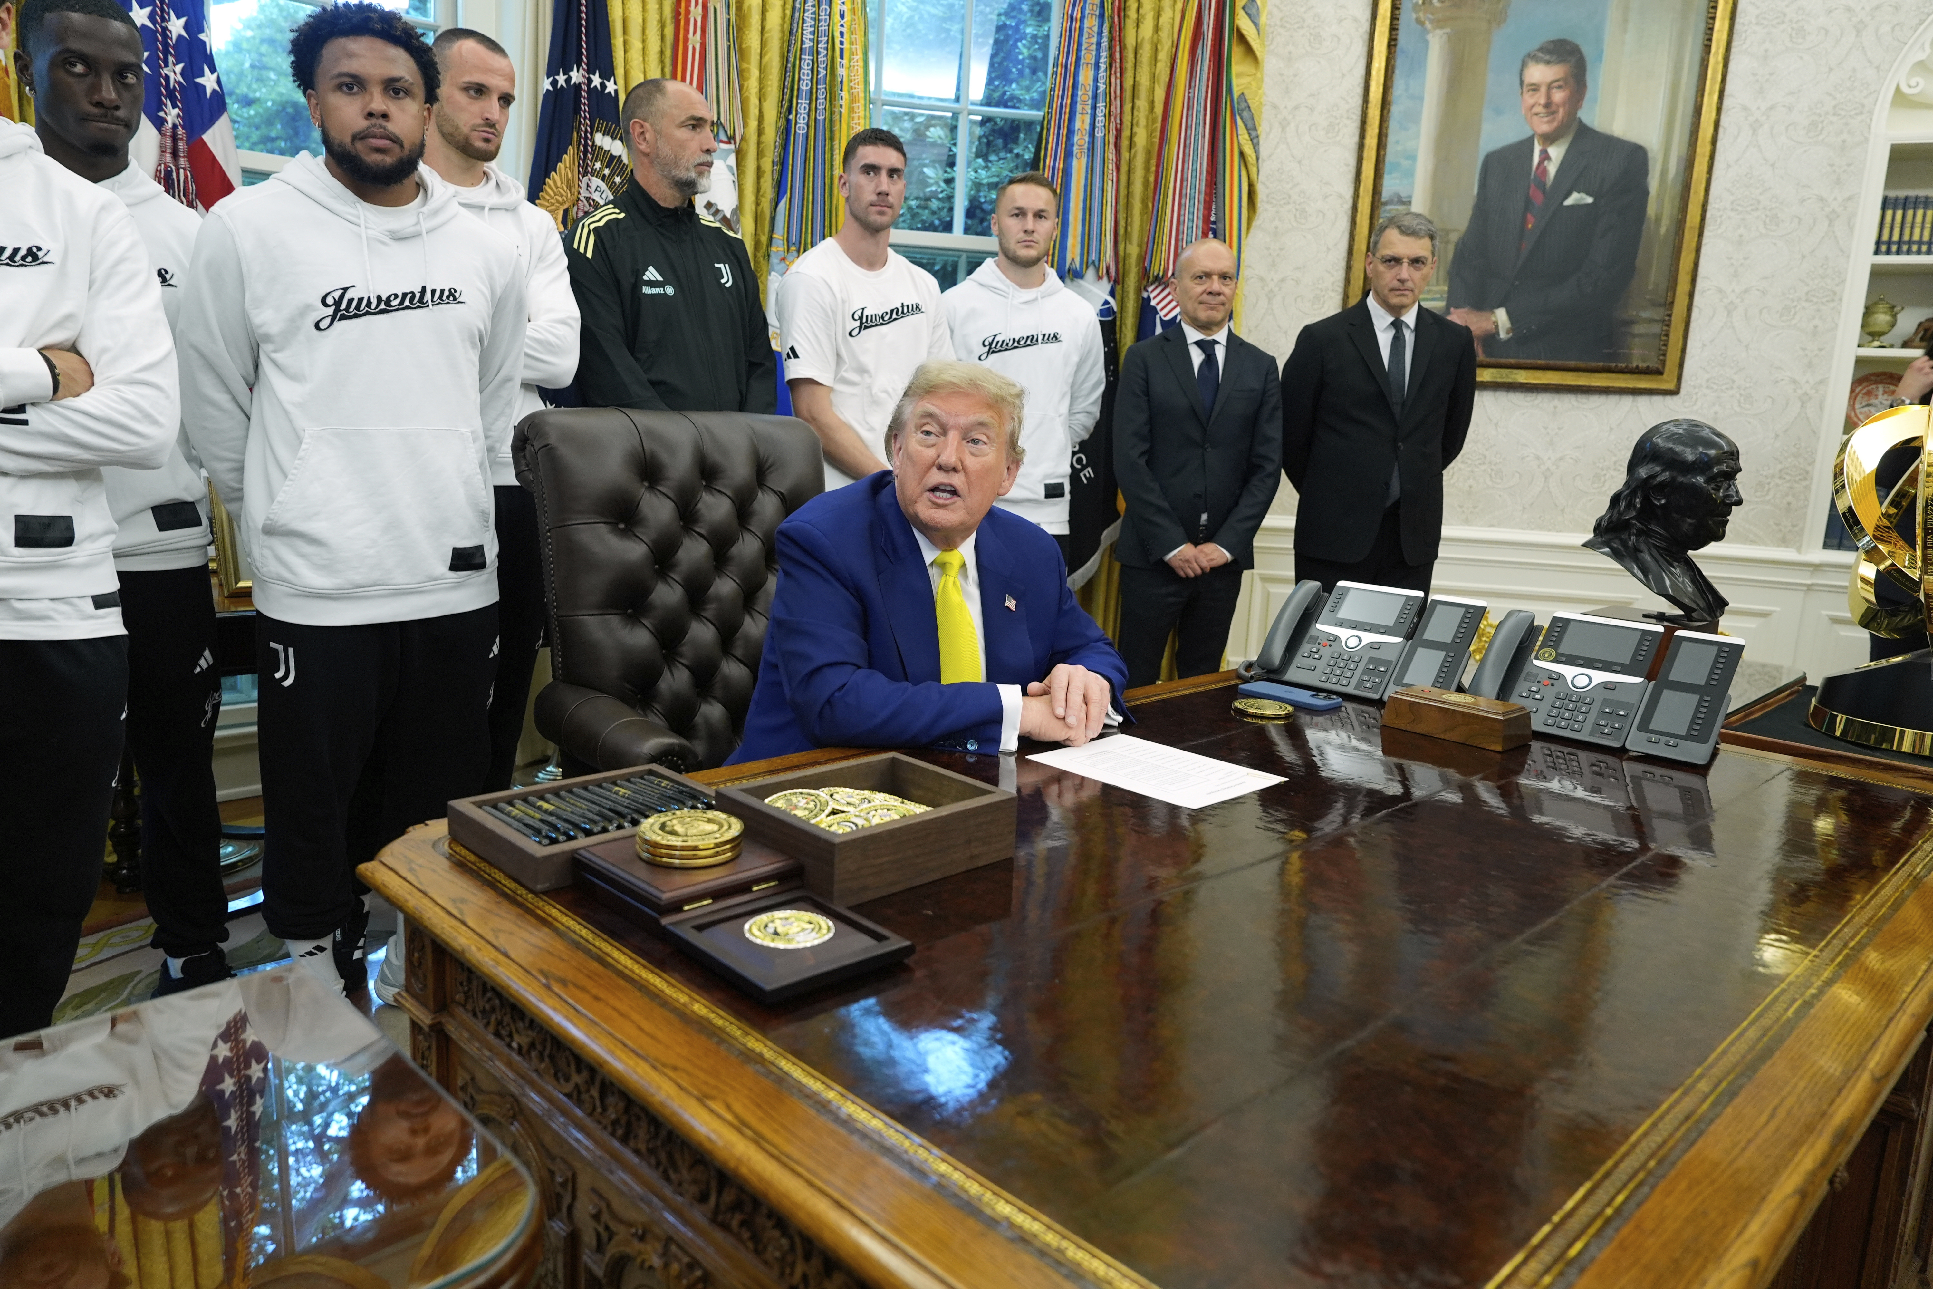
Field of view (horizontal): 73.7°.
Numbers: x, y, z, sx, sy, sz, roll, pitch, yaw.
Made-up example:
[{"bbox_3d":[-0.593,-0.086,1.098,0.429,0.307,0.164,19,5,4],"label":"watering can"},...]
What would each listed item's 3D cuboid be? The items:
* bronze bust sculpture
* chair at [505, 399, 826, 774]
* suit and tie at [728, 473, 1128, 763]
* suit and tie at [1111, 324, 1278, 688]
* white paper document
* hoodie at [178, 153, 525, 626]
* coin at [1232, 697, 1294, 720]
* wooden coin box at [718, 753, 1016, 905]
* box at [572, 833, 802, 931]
[{"bbox_3d":[1.344,-0.234,2.490,0.220,0.380,0.270,-7,14,-39],"label":"bronze bust sculpture"},{"bbox_3d":[-0.372,0.219,2.386,0.700,1.260,0.750,-8,15,-44],"label":"chair"},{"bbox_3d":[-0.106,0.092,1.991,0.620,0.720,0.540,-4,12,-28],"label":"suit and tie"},{"bbox_3d":[0.595,-0.112,3.537,0.470,1.450,0.290,3,11,4],"label":"suit and tie"},{"bbox_3d":[0.256,0.167,1.743,0.279,0.002,0.216,13,15,43],"label":"white paper document"},{"bbox_3d":[-1.107,-0.460,2.395,0.580,0.810,0.320,-5,13,-35],"label":"hoodie"},{"bbox_3d":[0.487,0.103,2.114,0.097,0.008,0.097,2,11,0],"label":"coin"},{"bbox_3d":[-0.105,0.191,1.370,0.243,0.066,0.200,-8,15,-44],"label":"wooden coin box"},{"bbox_3d":[-0.266,0.225,1.239,0.152,0.034,0.152,-8,15,-44],"label":"box"}]

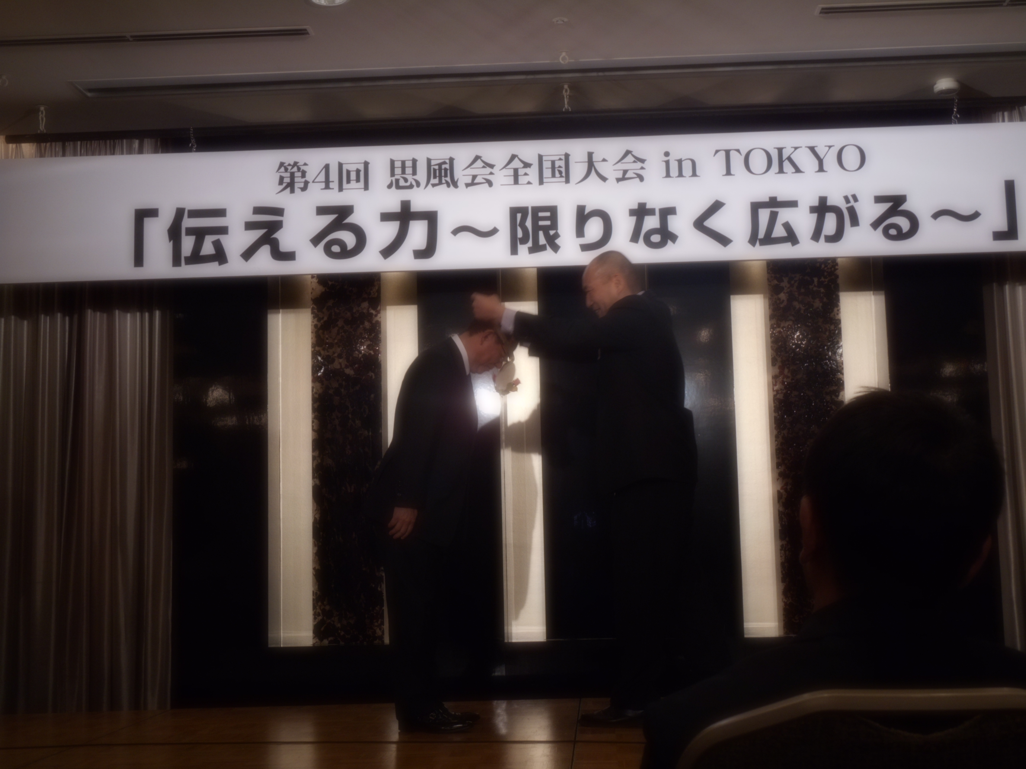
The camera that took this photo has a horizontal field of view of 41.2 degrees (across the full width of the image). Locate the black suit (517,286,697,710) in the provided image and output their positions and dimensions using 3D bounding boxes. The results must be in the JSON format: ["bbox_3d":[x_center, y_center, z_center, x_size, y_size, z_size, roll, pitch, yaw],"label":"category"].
[{"bbox_3d":[0.340,0.401,4.872,0.655,1.475,0.520,-2,-7,8],"label":"black suit"}]

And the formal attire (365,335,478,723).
[{"bbox_3d":[-0.328,0.496,4.850,0.414,1.350,0.500,-1,-6,0],"label":"formal attire"}]

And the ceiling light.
[{"bbox_3d":[1.714,-1.179,5.385,0.100,0.045,0.100,-2,-6,3],"label":"ceiling light"}]

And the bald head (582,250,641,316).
[{"bbox_3d":[0.357,-0.366,4.957,0.205,0.230,0.165,-15,-8,6],"label":"bald head"}]

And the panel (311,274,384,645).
[{"bbox_3d":[-0.691,0.251,5.687,0.291,1.647,0.050,-2,-6,3],"label":"panel"}]

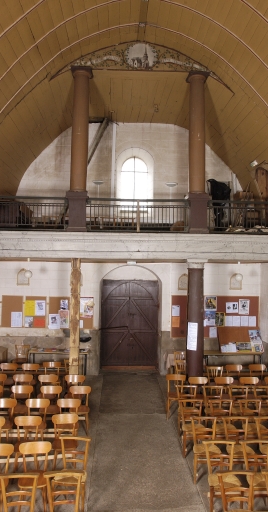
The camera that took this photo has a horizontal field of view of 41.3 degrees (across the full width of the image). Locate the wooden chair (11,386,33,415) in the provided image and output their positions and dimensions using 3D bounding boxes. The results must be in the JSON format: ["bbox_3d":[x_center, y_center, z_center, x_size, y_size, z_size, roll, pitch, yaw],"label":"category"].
[{"bbox_3d":[-2.170,2.937,6.713,0.430,0.790,0.450,1,-1,-3],"label":"wooden chair"}]

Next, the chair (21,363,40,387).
[{"bbox_3d":[-2.323,2.864,7.820,0.430,0.820,0.480,1,-2,-5],"label":"chair"}]

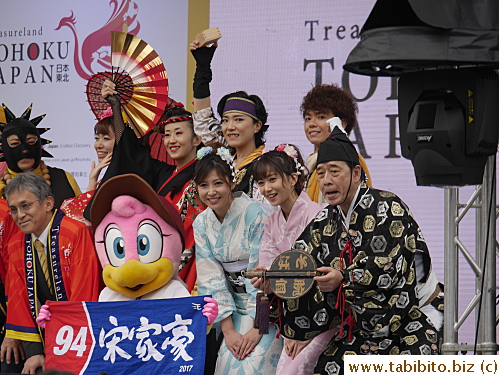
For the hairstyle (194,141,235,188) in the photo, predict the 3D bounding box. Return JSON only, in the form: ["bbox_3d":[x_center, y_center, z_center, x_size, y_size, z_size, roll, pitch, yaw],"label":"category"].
[{"bbox_3d":[-0.141,-0.093,17.500,0.165,0.190,0.190,-4,3,20],"label":"hairstyle"}]

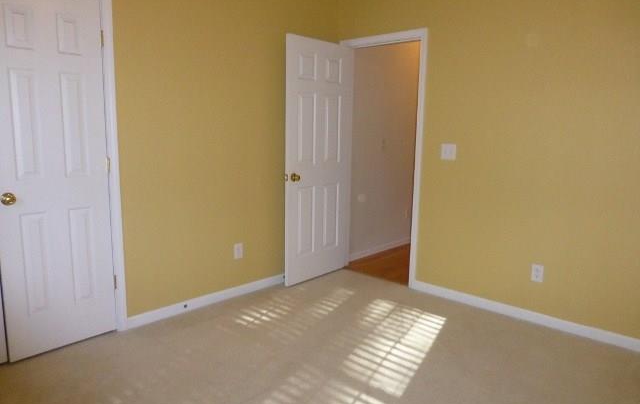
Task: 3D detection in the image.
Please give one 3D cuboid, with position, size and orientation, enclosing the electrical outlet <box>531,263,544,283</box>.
[{"bbox_3d":[1.497,0.492,3.056,0.075,0.118,0.012,9,12,43],"label":"electrical outlet"}]

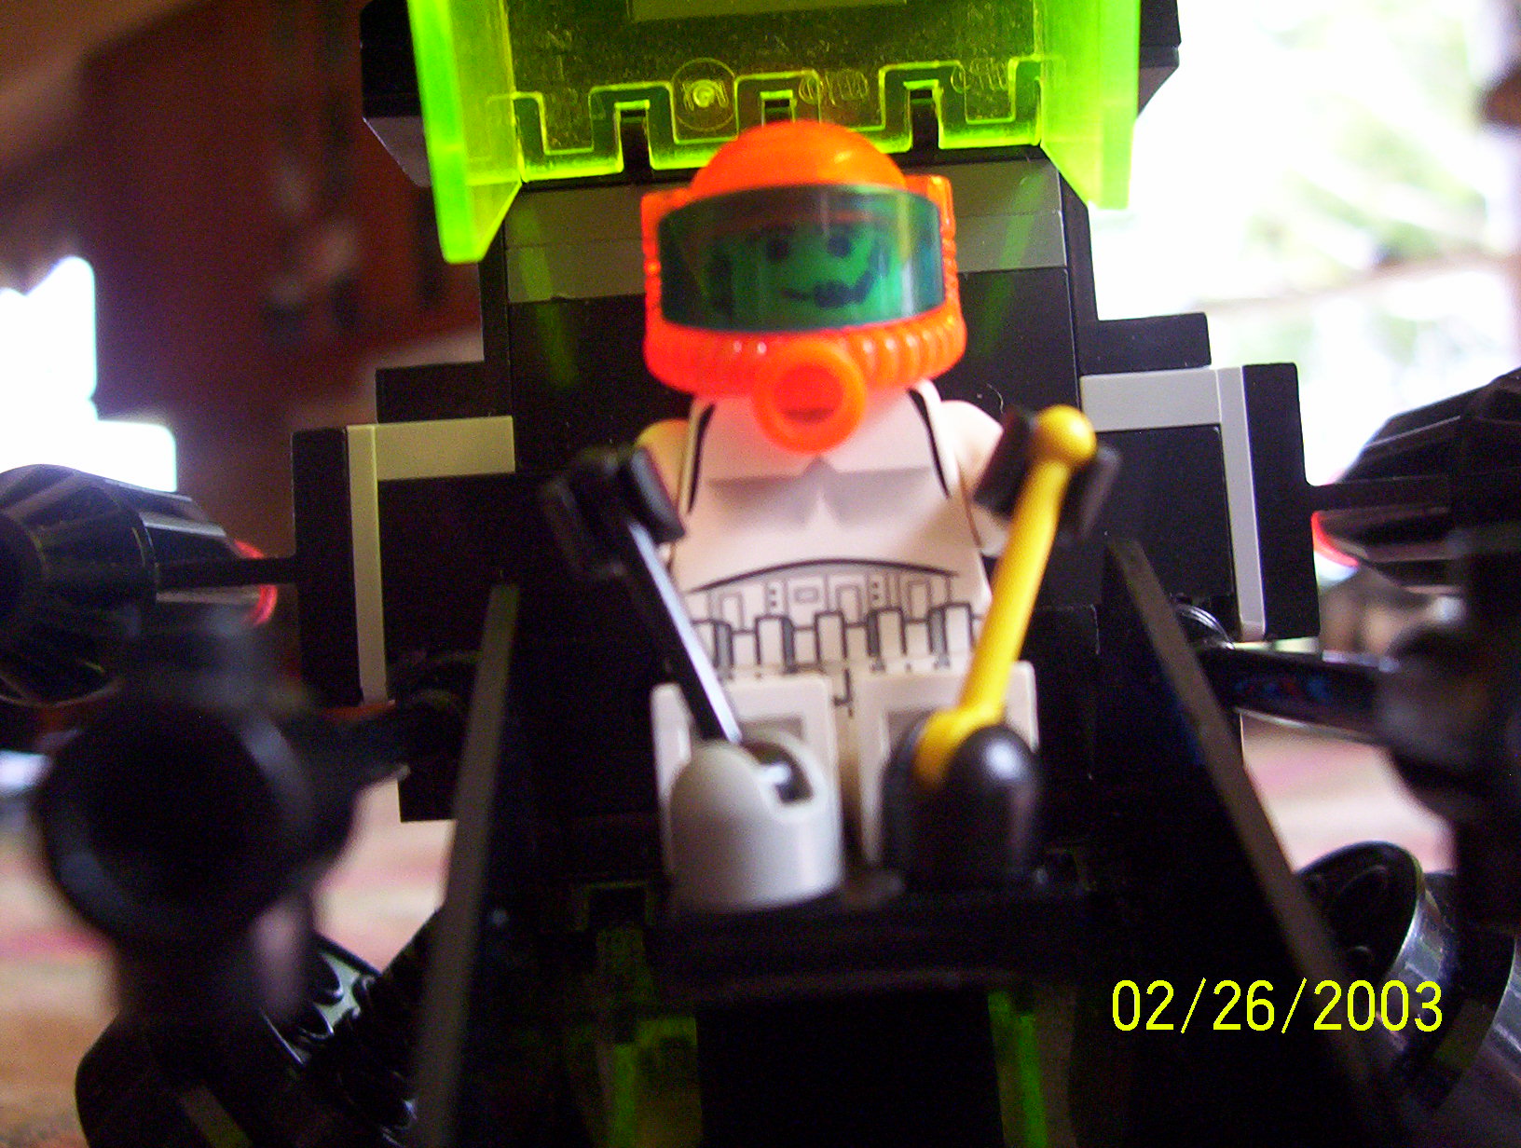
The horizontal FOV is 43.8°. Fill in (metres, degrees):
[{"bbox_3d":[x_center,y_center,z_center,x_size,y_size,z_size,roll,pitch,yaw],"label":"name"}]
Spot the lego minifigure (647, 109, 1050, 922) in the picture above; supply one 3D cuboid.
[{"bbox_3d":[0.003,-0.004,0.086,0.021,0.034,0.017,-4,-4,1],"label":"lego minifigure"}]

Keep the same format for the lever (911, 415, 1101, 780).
[{"bbox_3d":[0.010,0.001,0.076,0.003,0.017,0.003,1,-30,40],"label":"lever"}]

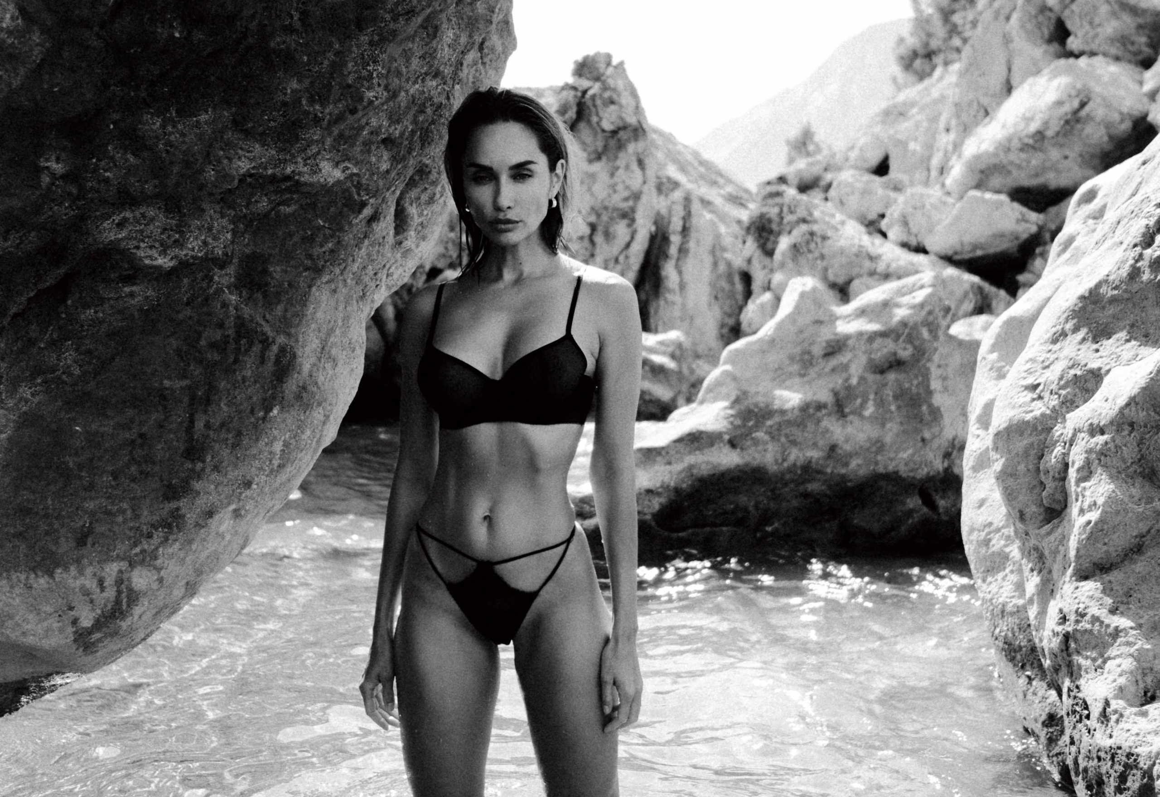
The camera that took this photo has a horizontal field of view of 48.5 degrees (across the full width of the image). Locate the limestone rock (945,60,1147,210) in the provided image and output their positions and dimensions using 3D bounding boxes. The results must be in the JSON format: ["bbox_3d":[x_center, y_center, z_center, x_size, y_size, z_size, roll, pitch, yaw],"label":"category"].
[{"bbox_3d":[3.639,-2.068,10.000,1.539,1.146,1.350,0,2,10],"label":"limestone rock"}]

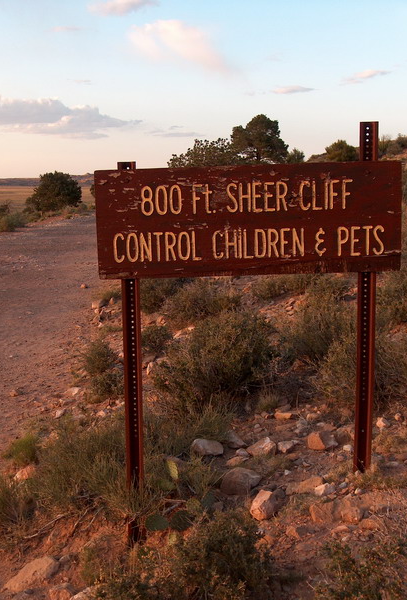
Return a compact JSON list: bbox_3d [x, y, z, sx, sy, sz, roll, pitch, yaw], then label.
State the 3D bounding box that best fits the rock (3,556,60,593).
[{"bbox_3d":[-0.745,1.193,3.901,0.239,0.130,0.160,0,8,0],"label":"rock"}]

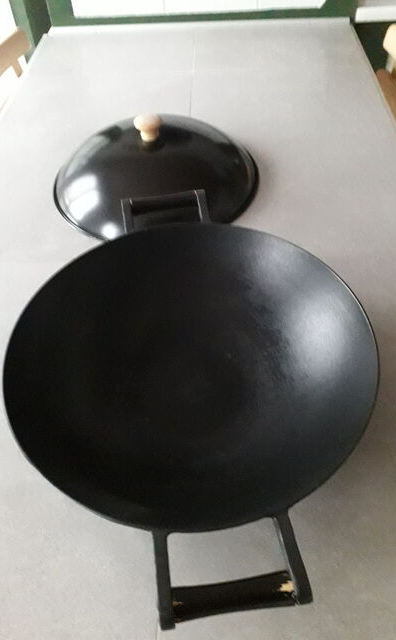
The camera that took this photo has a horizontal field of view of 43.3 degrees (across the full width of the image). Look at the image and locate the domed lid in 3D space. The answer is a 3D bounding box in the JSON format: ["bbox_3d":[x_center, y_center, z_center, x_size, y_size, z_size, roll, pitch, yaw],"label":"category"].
[{"bbox_3d":[-0.070,-0.270,0.795,0.342,0.105,0.342,-1,50,2],"label":"domed lid"}]

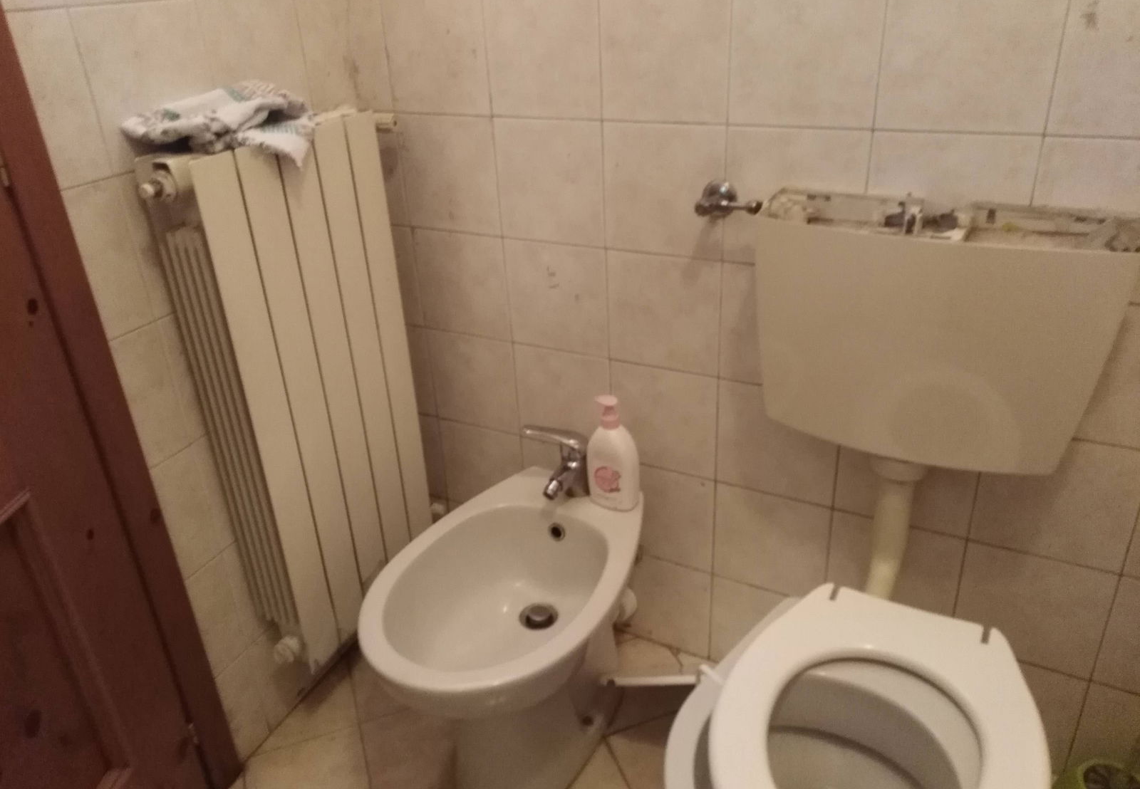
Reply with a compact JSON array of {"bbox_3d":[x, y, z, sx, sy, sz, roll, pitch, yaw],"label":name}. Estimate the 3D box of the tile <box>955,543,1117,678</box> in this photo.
[{"bbox_3d":[0.704,0.329,1.313,0.200,0.200,0.010,11,30,27],"label":"tile"}]

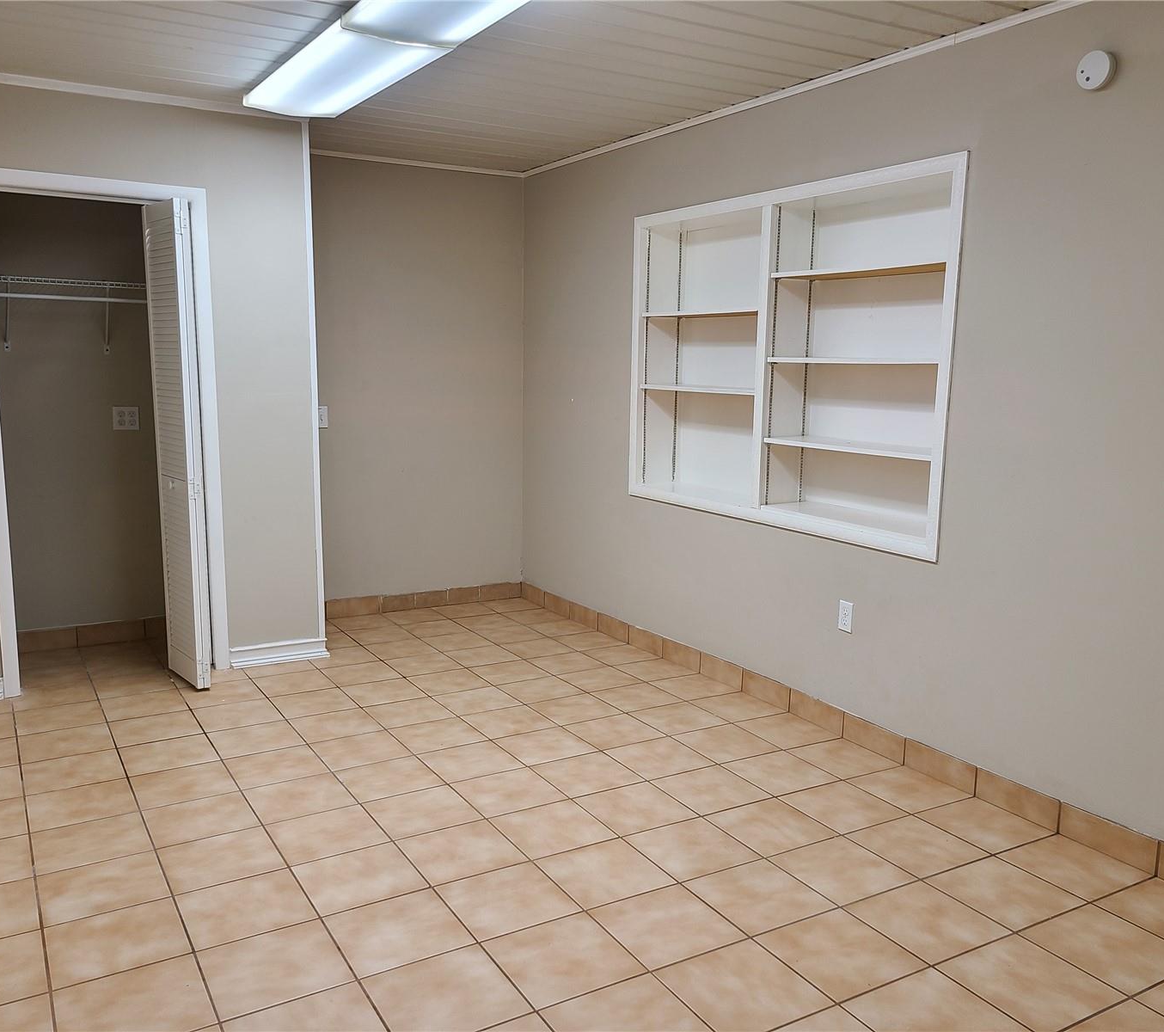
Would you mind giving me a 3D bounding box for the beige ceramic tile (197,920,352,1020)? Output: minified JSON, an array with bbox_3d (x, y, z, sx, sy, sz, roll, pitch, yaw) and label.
[{"bbox_3d":[-0.726,1.067,2.438,0.300,0.010,0.300,-5,10,-30],"label":"beige ceramic tile"}]

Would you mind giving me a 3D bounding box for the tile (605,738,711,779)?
[{"bbox_3d":[0.280,0.880,3.734,0.298,0.010,0.298,-5,10,-30],"label":"tile"}]

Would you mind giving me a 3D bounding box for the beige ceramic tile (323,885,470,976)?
[{"bbox_3d":[-0.463,1.049,2.604,0.298,0.010,0.298,-5,10,-30],"label":"beige ceramic tile"}]

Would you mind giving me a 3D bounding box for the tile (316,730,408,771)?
[{"bbox_3d":[-0.818,0.867,3.807,0.300,0.010,0.300,-4,10,-30],"label":"tile"}]

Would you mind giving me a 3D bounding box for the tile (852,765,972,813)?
[{"bbox_3d":[1.100,0.925,3.485,0.275,0.010,0.300,-5,10,-30],"label":"tile"}]

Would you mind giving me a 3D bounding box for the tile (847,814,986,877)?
[{"bbox_3d":[1.008,0.997,3.112,0.302,0.010,0.302,-4,10,-30],"label":"tile"}]

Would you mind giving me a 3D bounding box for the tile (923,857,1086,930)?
[{"bbox_3d":[1.163,1.039,2.849,0.302,0.010,0.302,-4,10,-30],"label":"tile"}]

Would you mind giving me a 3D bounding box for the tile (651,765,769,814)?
[{"bbox_3d":[0.433,0.923,3.471,0.298,0.010,0.298,-5,10,-30],"label":"tile"}]

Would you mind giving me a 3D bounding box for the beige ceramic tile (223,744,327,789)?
[{"bbox_3d":[-1.075,0.883,3.635,0.298,0.010,0.298,-5,10,-30],"label":"beige ceramic tile"}]

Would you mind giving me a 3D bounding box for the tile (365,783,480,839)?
[{"bbox_3d":[-0.508,0.947,3.289,0.302,0.010,0.302,-4,10,-30],"label":"tile"}]

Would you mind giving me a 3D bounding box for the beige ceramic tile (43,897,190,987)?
[{"bbox_3d":[-1.147,1.051,2.546,0.300,0.010,0.300,-5,10,-30],"label":"beige ceramic tile"}]

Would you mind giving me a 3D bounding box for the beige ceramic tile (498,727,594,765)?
[{"bbox_3d":[-0.135,0.860,3.839,0.298,0.010,0.298,-5,10,-30],"label":"beige ceramic tile"}]

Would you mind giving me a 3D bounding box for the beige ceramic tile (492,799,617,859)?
[{"bbox_3d":[-0.092,0.969,3.182,0.300,0.010,0.300,-4,10,-30],"label":"beige ceramic tile"}]

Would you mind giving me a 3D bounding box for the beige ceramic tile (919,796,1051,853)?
[{"bbox_3d":[1.268,0.978,3.261,0.290,0.010,0.302,-4,10,-30],"label":"beige ceramic tile"}]

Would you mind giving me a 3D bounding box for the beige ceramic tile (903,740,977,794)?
[{"bbox_3d":[1.246,0.870,3.590,0.010,0.102,0.302,-4,10,-30],"label":"beige ceramic tile"}]

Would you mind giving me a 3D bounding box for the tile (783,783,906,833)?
[{"bbox_3d":[0.853,0.951,3.379,0.300,0.010,0.300,-4,10,-30],"label":"tile"}]

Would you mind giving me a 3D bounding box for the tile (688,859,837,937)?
[{"bbox_3d":[0.477,1.028,2.795,0.298,0.010,0.298,-5,10,-30],"label":"tile"}]

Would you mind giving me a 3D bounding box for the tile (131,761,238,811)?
[{"bbox_3d":[-1.337,0.906,3.473,0.300,0.010,0.300,-5,10,-30],"label":"tile"}]

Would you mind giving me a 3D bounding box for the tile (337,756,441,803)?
[{"bbox_3d":[-0.663,0.905,3.545,0.302,0.010,0.302,-4,10,-30],"label":"tile"}]

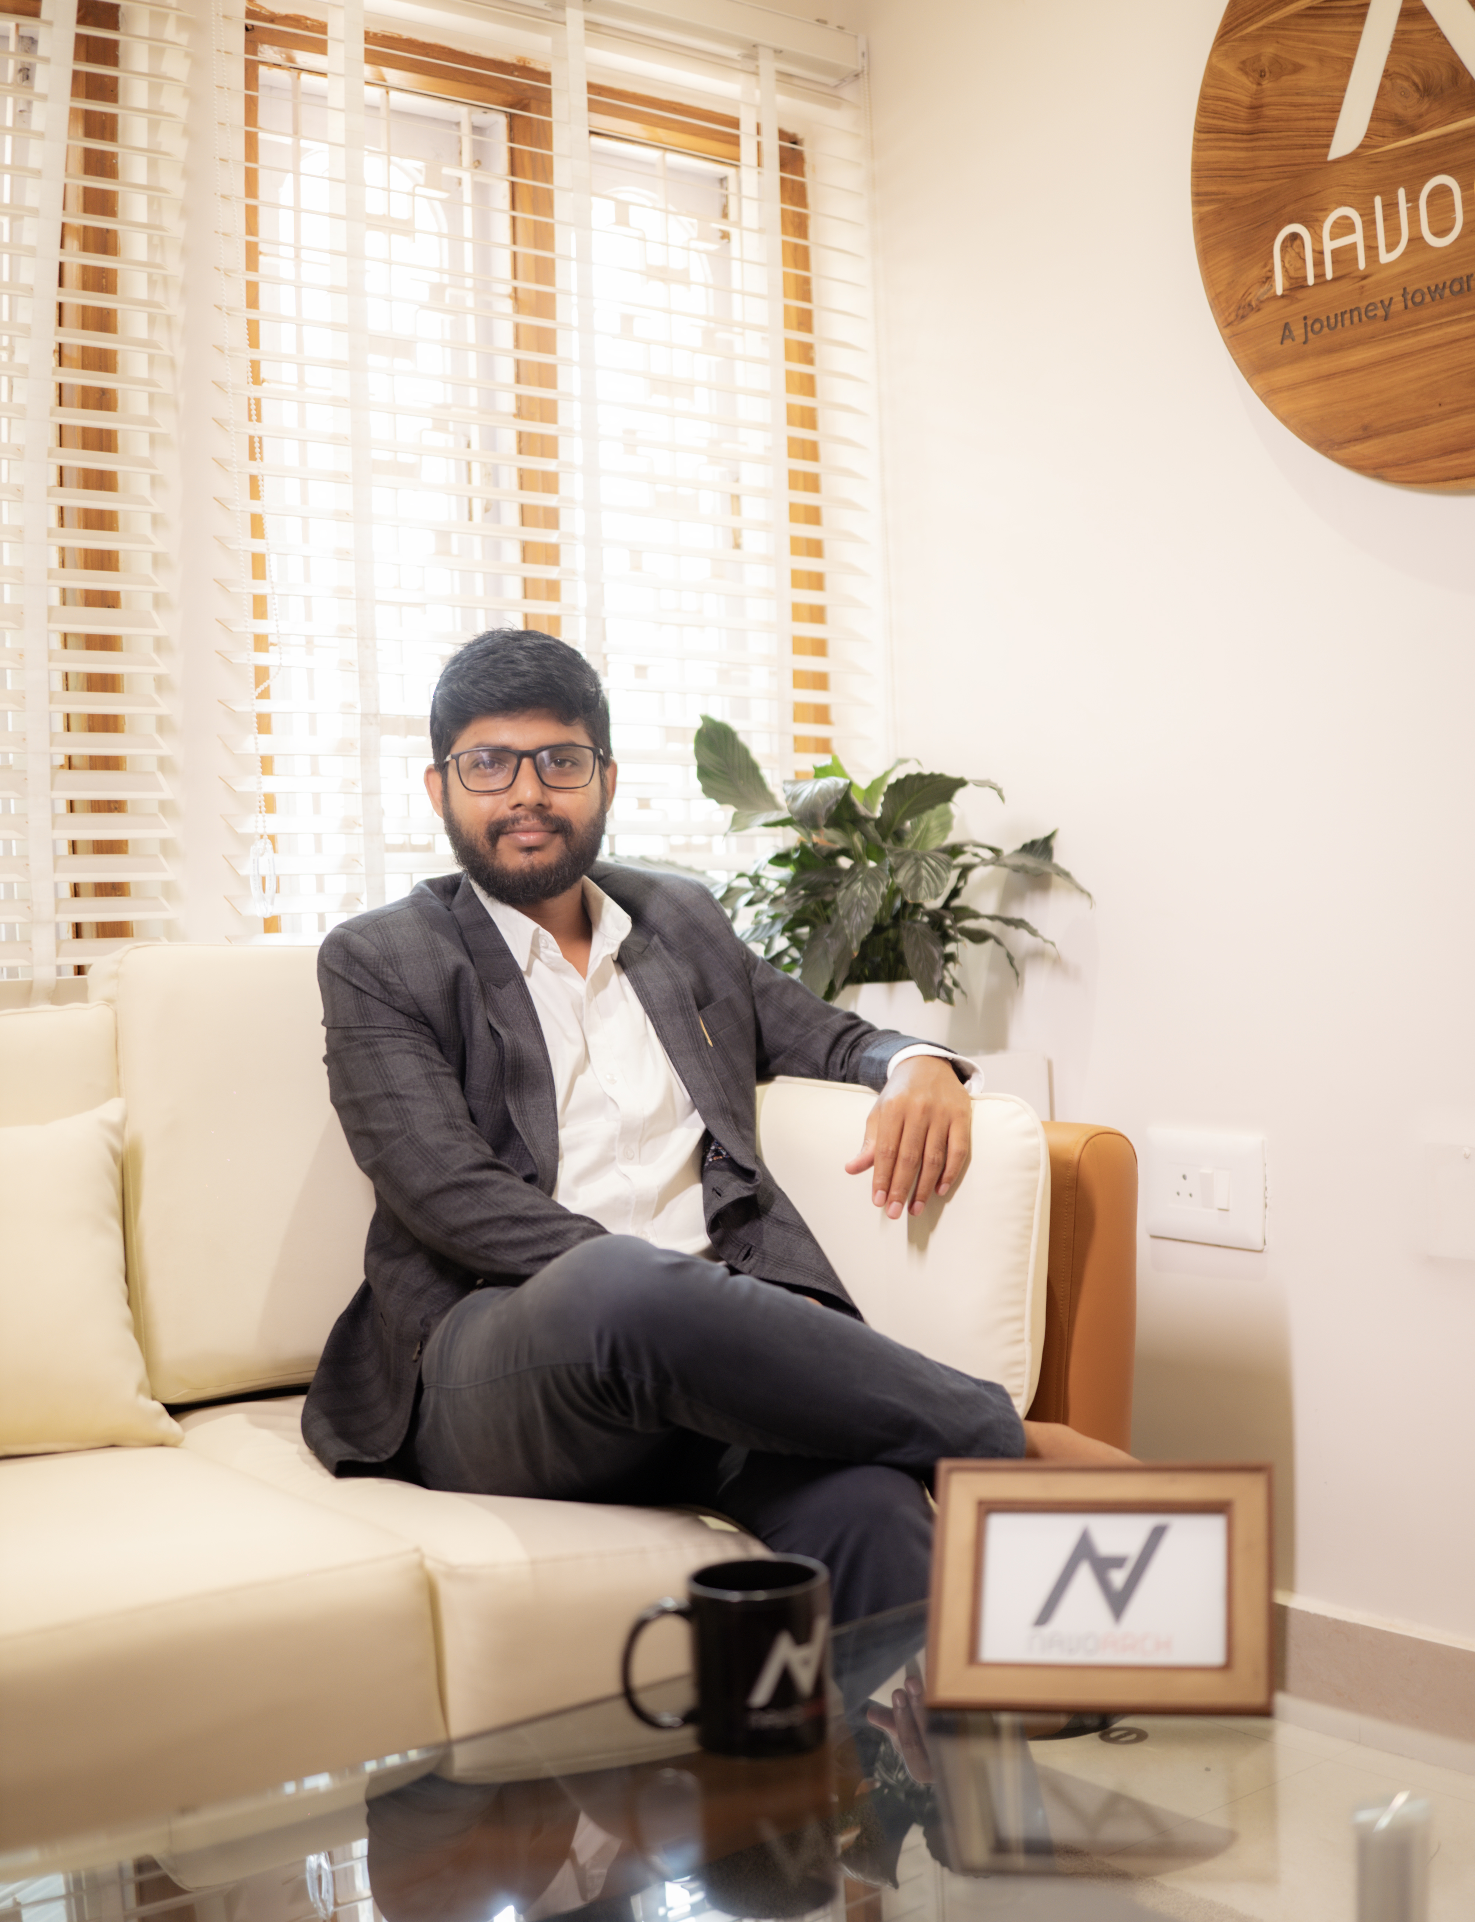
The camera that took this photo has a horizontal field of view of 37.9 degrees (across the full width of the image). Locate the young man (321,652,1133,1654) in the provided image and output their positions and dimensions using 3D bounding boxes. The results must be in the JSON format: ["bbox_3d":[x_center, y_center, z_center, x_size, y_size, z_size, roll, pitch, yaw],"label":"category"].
[{"bbox_3d":[-0.029,0.261,1.871,0.610,1.190,0.880,-2,0,-30],"label":"young man"}]

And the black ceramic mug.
[{"bbox_3d":[-0.005,0.399,1.231,0.118,0.096,0.080,-2,0,-12],"label":"black ceramic mug"}]

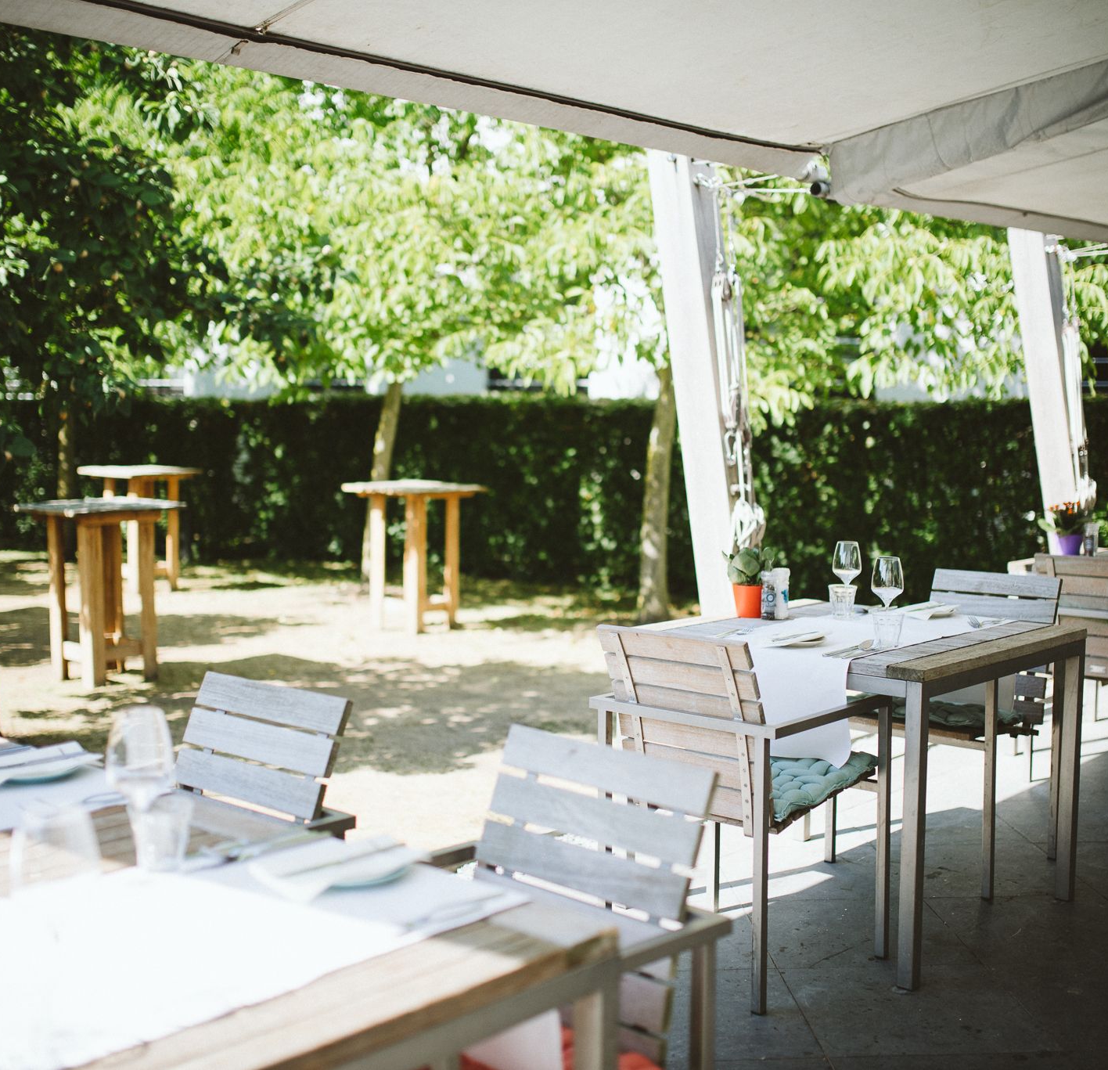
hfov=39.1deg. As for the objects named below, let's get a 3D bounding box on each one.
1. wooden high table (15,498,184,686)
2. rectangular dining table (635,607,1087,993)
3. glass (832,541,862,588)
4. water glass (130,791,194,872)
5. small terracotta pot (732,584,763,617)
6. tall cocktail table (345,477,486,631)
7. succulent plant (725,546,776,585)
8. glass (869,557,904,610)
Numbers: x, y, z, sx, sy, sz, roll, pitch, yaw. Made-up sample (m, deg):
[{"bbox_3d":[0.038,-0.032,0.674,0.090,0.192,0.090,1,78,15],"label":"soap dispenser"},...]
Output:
[{"bbox_3d":[-2.859,0.371,9.893,0.785,1.100,0.785,5,7,41],"label":"wooden high table"},{"bbox_3d":[0.798,0.629,4.215,0.890,0.750,0.910,5,7,40],"label":"rectangular dining table"},{"bbox_3d":[0.848,0.124,4.497,0.085,0.208,0.085,5,7,40],"label":"glass"},{"bbox_3d":[-0.507,0.383,2.013,0.082,0.088,0.082,1,5,0],"label":"water glass"},{"bbox_3d":[0.549,0.185,4.418,0.084,0.088,0.084,1,5,0],"label":"small terracotta pot"},{"bbox_3d":[-1.082,0.180,12.183,0.785,1.100,0.785,4,6,35],"label":"tall cocktail table"},{"bbox_3d":[0.557,0.085,4.410,0.140,0.115,0.135,5,7,41],"label":"succulent plant"},{"bbox_3d":[0.850,0.164,3.957,0.084,0.215,0.084,5,7,41],"label":"glass"}]

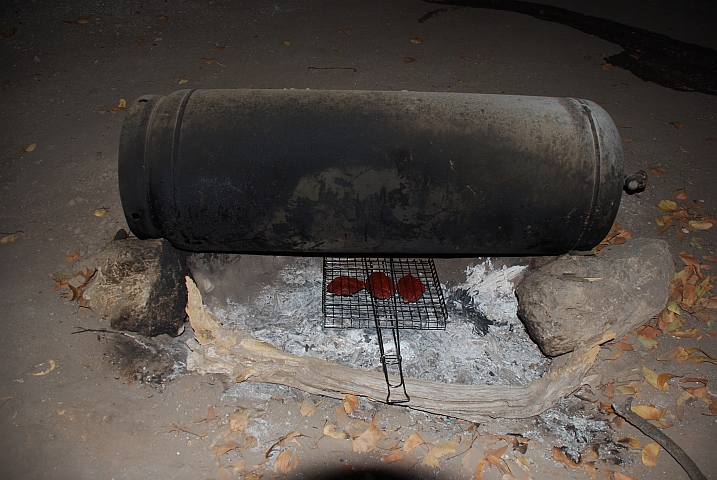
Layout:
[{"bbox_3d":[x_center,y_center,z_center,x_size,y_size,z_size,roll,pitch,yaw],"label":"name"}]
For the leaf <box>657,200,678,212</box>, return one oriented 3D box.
[{"bbox_3d":[1.056,-0.116,1.836,0.072,0.015,0.050,-6,47,-7],"label":"leaf"}]

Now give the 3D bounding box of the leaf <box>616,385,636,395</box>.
[{"bbox_3d":[0.690,0.385,1.386,0.052,0.012,0.025,11,47,10],"label":"leaf"}]

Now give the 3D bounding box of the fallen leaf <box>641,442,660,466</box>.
[{"bbox_3d":[0.649,0.477,1.197,0.045,0.012,0.057,35,54,29],"label":"fallen leaf"}]

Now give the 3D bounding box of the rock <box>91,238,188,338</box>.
[{"bbox_3d":[-0.577,0.086,1.413,0.245,0.225,0.250,1,45,0],"label":"rock"}]

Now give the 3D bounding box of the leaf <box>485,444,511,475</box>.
[{"bbox_3d":[0.325,0.513,1.259,0.061,0.015,0.068,0,46,0],"label":"leaf"}]

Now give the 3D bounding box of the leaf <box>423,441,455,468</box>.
[{"bbox_3d":[0.191,0.505,1.268,0.085,0.015,0.058,-21,50,-19],"label":"leaf"}]

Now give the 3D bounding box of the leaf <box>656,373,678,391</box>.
[{"bbox_3d":[0.789,0.360,1.381,0.070,0.020,0.035,-34,56,-29],"label":"leaf"}]

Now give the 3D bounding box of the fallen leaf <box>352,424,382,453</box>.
[{"bbox_3d":[0.019,0.470,1.260,0.080,0.018,0.042,-30,55,-26],"label":"fallen leaf"}]

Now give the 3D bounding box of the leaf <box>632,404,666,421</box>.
[{"bbox_3d":[0.683,0.406,1.267,0.078,0.014,0.040,11,46,10],"label":"leaf"}]

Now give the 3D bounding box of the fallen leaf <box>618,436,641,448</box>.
[{"bbox_3d":[0.612,0.457,1.215,0.049,0.014,0.030,14,46,13],"label":"fallen leaf"}]

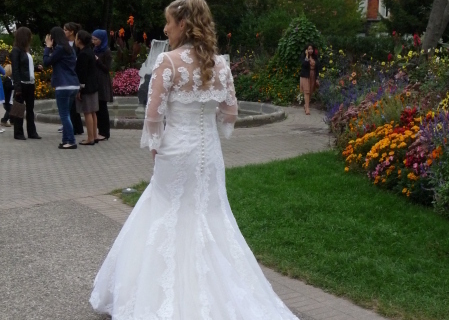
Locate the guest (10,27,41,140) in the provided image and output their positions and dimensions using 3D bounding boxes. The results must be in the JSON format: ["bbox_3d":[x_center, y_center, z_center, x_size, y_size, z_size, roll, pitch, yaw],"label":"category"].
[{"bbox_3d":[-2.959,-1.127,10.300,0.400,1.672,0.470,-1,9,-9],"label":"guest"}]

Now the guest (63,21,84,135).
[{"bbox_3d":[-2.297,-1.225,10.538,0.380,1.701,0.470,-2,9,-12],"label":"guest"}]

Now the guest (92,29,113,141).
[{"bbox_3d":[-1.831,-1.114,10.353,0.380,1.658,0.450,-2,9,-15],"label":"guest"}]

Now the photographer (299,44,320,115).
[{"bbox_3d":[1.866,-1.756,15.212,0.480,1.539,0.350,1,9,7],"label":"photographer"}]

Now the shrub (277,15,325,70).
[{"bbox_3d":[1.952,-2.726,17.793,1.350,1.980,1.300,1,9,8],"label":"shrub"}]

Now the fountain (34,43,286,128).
[{"bbox_3d":[-1.330,-1.626,14.322,5.200,1.540,5.200,0,9,0],"label":"fountain"}]

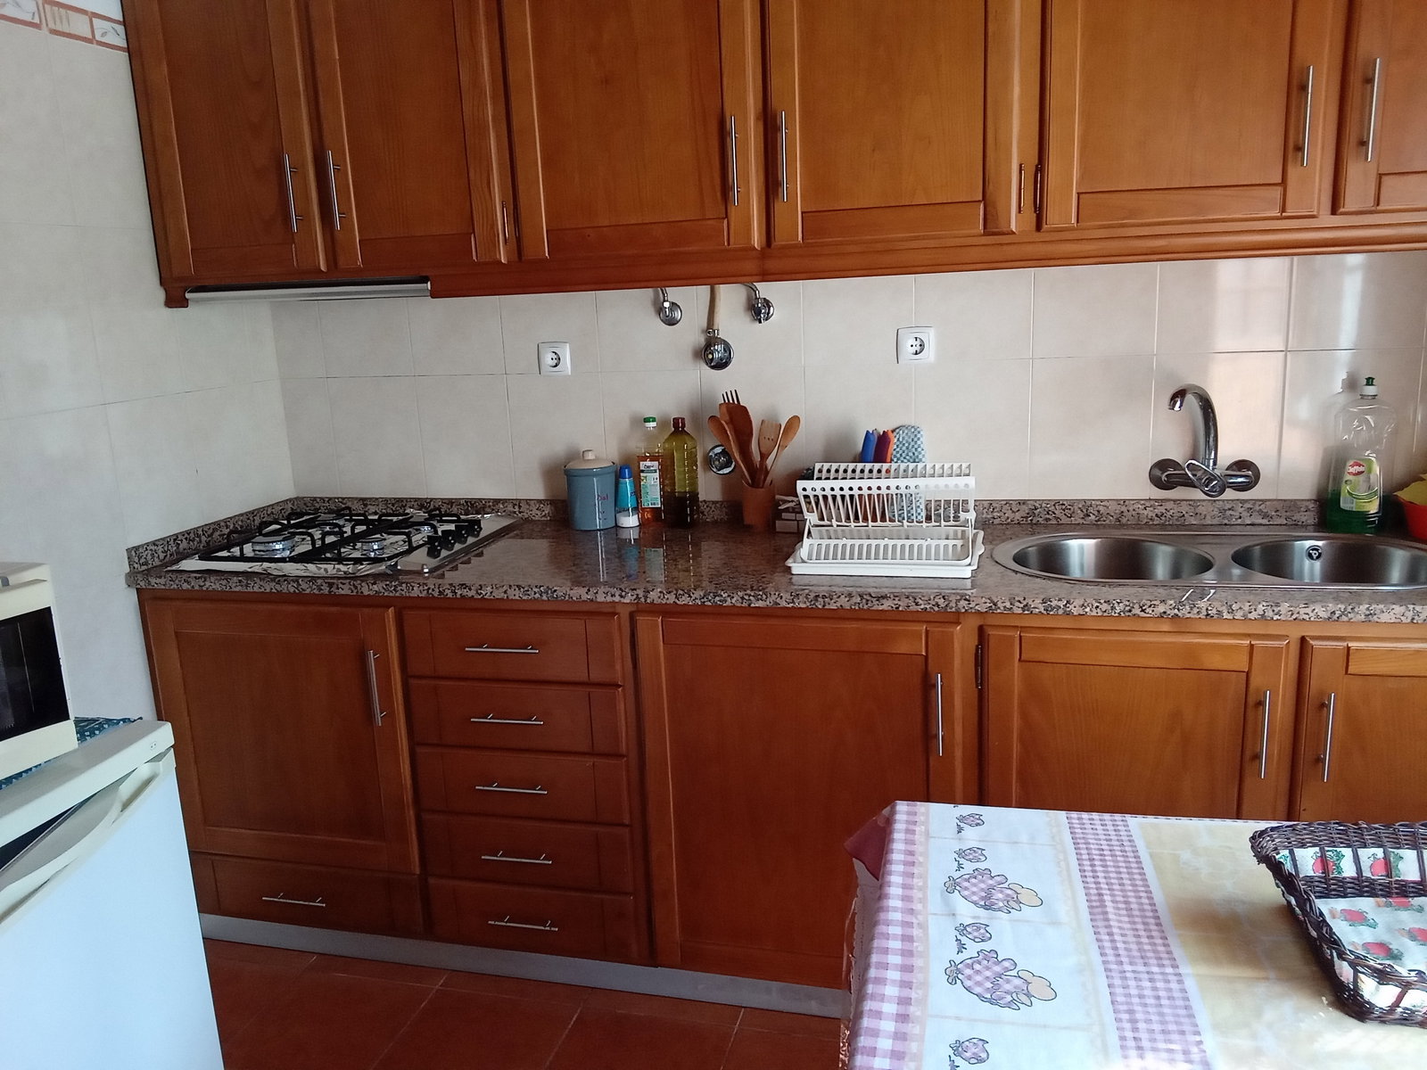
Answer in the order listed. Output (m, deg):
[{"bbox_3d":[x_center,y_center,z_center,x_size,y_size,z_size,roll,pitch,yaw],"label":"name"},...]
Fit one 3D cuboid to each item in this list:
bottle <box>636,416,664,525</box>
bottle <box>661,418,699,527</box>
[{"bbox_3d":[-0.150,-0.152,2.459,0.065,0.257,0.064,-1,12,7],"label":"bottle"},{"bbox_3d":[-0.079,-0.149,2.437,0.082,0.255,0.078,-1,12,7],"label":"bottle"}]

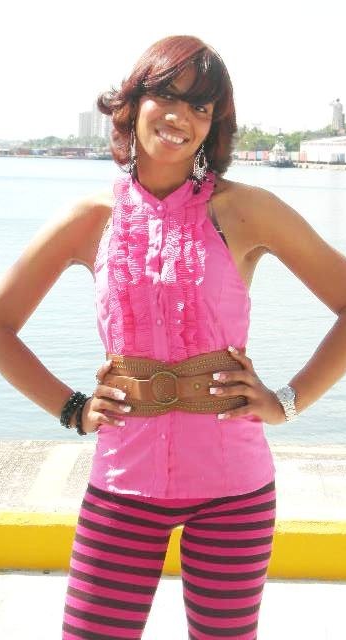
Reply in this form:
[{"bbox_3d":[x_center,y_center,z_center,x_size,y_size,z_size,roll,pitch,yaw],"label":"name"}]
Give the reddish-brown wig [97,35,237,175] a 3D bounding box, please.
[{"bbox_3d":[-0.005,-0.398,3.330,0.260,0.255,0.245,16,6,6],"label":"reddish-brown wig"}]

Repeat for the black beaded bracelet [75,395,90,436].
[{"bbox_3d":[-0.168,0.180,3.370,0.012,0.074,0.064,12,0,19],"label":"black beaded bracelet"}]

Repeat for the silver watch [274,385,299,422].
[{"bbox_3d":[0.209,0.157,3.340,0.034,0.064,0.055,-24,-27,-18],"label":"silver watch"}]

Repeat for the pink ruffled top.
[{"bbox_3d":[0.016,0.025,3.380,0.340,0.610,0.250,-1,6,12],"label":"pink ruffled top"}]

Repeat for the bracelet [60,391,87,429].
[{"bbox_3d":[-0.186,0.168,3.370,0.020,0.070,0.062,26,0,15],"label":"bracelet"}]

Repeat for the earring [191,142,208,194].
[{"bbox_3d":[0.049,-0.280,3.310,0.027,0.090,0.014,4,5,-9],"label":"earring"}]

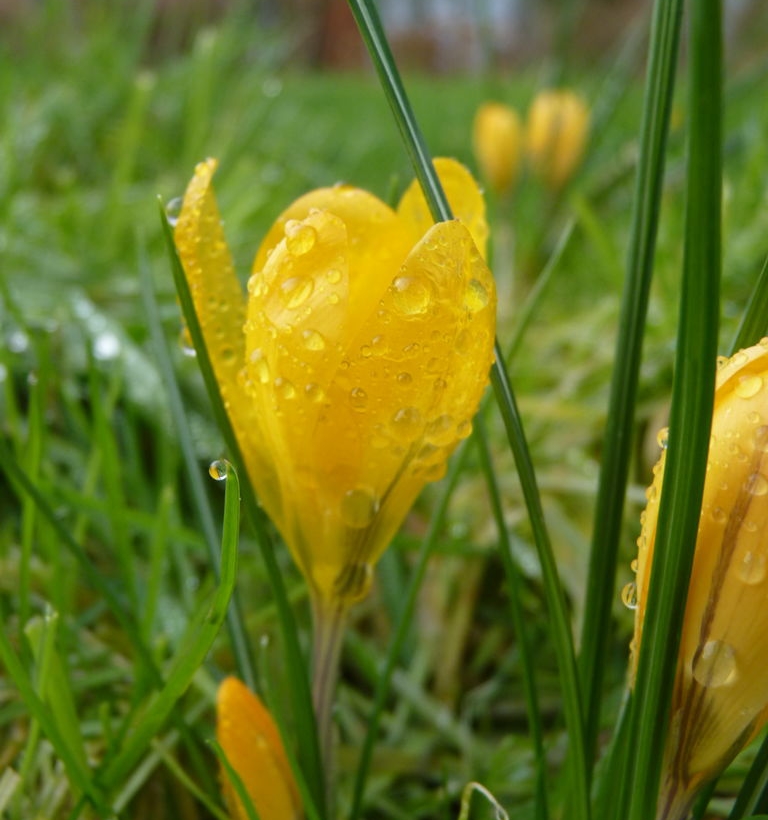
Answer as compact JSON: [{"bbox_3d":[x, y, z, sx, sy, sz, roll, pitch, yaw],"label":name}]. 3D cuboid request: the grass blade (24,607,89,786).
[{"bbox_3d":[-0.043,0.038,0.143,0.005,0.024,0.004,-9,18,0],"label":"grass blade"}]

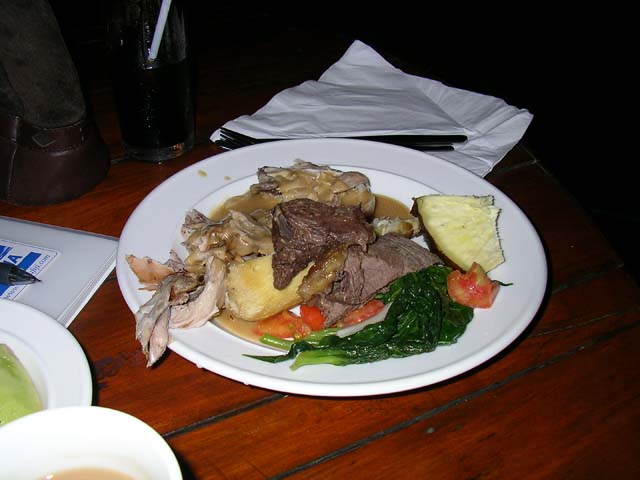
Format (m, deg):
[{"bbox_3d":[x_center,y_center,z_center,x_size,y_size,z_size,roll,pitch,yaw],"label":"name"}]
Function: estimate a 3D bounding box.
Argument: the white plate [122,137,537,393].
[{"bbox_3d":[0.007,0.007,0.457,0.275,0.026,0.275,1,35,-1],"label":"white plate"}]

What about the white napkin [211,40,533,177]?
[{"bbox_3d":[0.074,-0.130,0.650,0.232,0.025,0.293,19,39,23],"label":"white napkin"}]

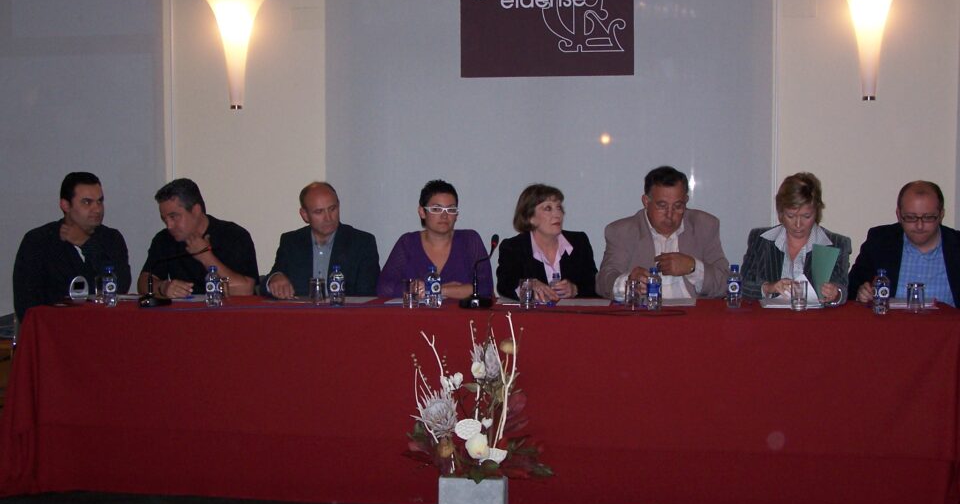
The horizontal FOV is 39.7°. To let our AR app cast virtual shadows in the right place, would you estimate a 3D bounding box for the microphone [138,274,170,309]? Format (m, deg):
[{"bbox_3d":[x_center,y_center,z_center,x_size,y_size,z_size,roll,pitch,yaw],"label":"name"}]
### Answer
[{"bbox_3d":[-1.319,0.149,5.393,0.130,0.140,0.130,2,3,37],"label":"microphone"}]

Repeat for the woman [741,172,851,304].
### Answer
[{"bbox_3d":[1.341,0.324,5.598,0.480,1.300,0.780,0,3,10],"label":"woman"}]

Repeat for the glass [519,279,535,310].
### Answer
[{"bbox_3d":[0.185,0.167,5.241,0.066,0.116,0.066,0,2,10],"label":"glass"}]

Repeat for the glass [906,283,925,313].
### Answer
[{"bbox_3d":[1.677,0.173,5.124,0.067,0.114,0.067,0,2,10],"label":"glass"}]

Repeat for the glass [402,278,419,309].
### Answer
[{"bbox_3d":[-0.274,0.166,5.288,0.067,0.115,0.067,0,2,0],"label":"glass"}]

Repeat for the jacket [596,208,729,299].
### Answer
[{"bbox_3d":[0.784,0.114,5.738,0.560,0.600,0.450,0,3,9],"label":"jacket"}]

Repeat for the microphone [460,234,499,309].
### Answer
[{"bbox_3d":[-0.002,0.077,5.485,0.120,0.299,0.160,1,3,23],"label":"microphone"}]

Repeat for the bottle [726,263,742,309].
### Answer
[{"bbox_3d":[1.027,0.142,5.371,0.061,0.174,0.061,0,3,9],"label":"bottle"}]

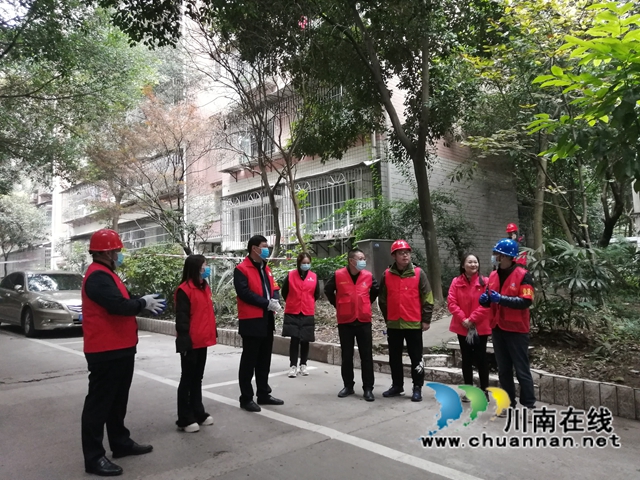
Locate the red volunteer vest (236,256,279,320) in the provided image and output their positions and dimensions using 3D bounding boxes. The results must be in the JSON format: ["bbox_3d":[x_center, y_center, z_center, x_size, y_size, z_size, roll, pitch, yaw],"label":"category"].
[{"bbox_3d":[-0.645,0.500,5.150,0.300,0.630,0.440,-1,-2,33],"label":"red volunteer vest"}]

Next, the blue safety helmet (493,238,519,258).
[{"bbox_3d":[1.877,0.088,5.050,0.280,0.180,0.220,0,-2,-5],"label":"blue safety helmet"}]

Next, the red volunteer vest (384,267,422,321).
[{"bbox_3d":[0.937,0.611,5.600,0.440,0.620,0.290,0,-2,14],"label":"red volunteer vest"}]

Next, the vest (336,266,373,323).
[{"bbox_3d":[0.379,0.628,5.650,0.450,0.650,0.280,0,-2,-7],"label":"vest"}]

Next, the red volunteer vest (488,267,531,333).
[{"bbox_3d":[1.912,0.602,5.050,0.300,0.640,0.440,1,-2,-35],"label":"red volunteer vest"}]

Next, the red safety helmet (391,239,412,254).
[{"bbox_3d":[0.914,0.076,5.600,0.220,0.170,0.280,1,-2,-20],"label":"red safety helmet"}]

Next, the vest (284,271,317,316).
[{"bbox_3d":[-0.254,0.697,6.500,0.410,0.590,0.260,0,-2,-7],"label":"vest"}]

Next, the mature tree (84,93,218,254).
[{"bbox_3d":[-4.726,-1.164,14.000,3.700,5.900,3.600,0,-2,0],"label":"mature tree"}]

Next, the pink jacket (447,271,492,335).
[{"bbox_3d":[1.638,0.704,5.450,0.500,0.680,0.320,0,-2,15],"label":"pink jacket"}]

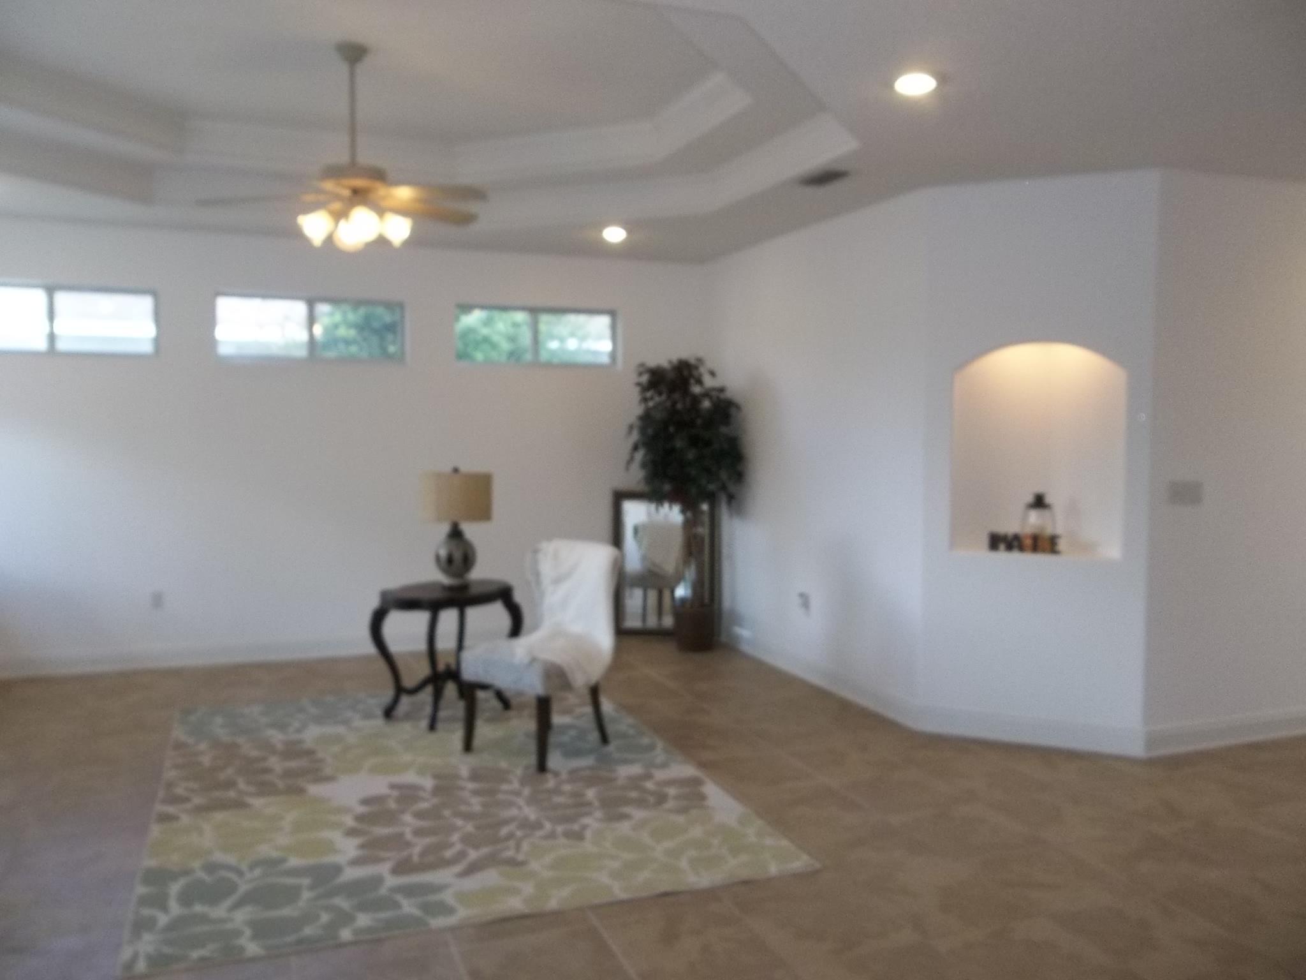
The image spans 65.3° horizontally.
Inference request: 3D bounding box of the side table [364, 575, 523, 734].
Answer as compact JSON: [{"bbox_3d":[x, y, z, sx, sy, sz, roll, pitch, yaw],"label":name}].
[{"bbox_3d":[-1.140,0.895,5.663,0.550,0.700,0.800,4,5,40],"label":"side table"}]

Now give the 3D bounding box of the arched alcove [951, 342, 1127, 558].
[{"bbox_3d":[1.983,-0.211,5.265,0.810,1.081,0.320,2,4,22],"label":"arched alcove"}]

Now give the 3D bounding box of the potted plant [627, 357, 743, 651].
[{"bbox_3d":[0.232,0.093,7.393,0.840,2.081,0.760,0,4,0],"label":"potted plant"}]

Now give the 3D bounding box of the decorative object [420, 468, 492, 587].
[{"bbox_3d":[-1.099,0.211,5.688,0.385,0.667,0.385,0,4,0],"label":"decorative object"}]

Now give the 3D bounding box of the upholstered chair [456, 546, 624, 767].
[{"bbox_3d":[-0.548,0.788,5.101,0.530,1.000,0.630,3,5,34],"label":"upholstered chair"}]

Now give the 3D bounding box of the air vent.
[{"bbox_3d":[0.841,-1.551,5.071,0.150,0.020,0.320,-1,4,-22],"label":"air vent"}]

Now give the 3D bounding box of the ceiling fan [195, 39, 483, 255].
[{"bbox_3d":[-1.278,-1.479,4.359,1.300,0.839,1.300,0,4,0],"label":"ceiling fan"}]

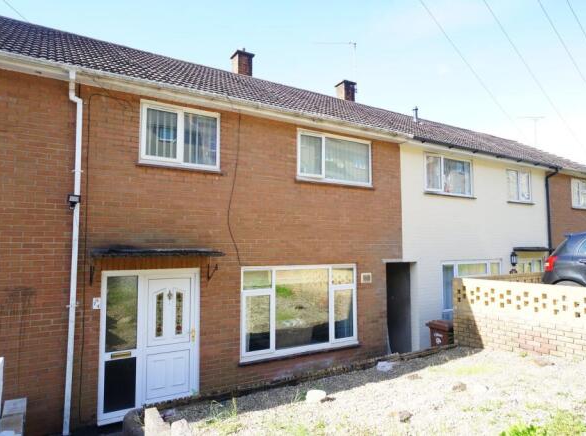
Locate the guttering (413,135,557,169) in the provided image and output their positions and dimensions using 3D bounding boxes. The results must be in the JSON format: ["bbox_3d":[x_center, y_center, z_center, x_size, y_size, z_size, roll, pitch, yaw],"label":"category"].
[{"bbox_3d":[5.428,-1.639,10.041,6.439,0.120,0.120,2,-5,-31],"label":"guttering"}]

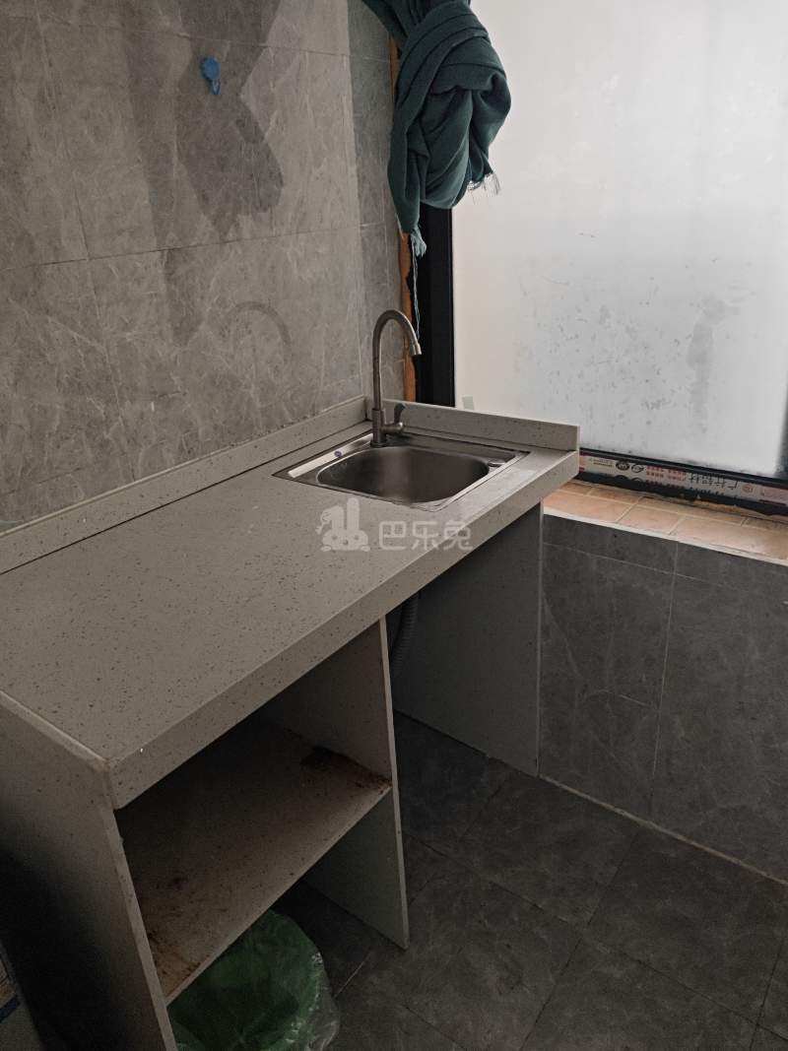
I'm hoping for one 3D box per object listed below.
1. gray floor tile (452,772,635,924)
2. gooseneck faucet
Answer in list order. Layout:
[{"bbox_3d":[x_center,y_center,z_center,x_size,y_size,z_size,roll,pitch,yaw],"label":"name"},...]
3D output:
[{"bbox_3d":[0.325,0.661,1.533,0.300,0.010,0.295,15,30,34],"label":"gray floor tile"},{"bbox_3d":[0.019,-0.279,1.408,0.072,0.274,0.172,-17,28,-27],"label":"gooseneck faucet"}]

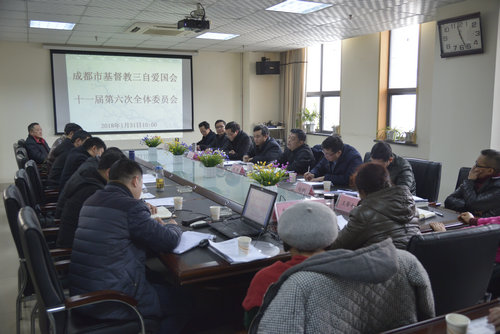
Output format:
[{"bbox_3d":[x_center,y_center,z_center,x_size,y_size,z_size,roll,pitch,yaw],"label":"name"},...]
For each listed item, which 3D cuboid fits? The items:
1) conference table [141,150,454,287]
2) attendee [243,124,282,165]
[{"bbox_3d":[-0.625,0.440,5.363,2.310,0.750,6.020,-4,9,-26],"label":"conference table"},{"bbox_3d":[0.157,0.090,5.499,0.750,1.200,0.550,-6,10,-34],"label":"attendee"}]

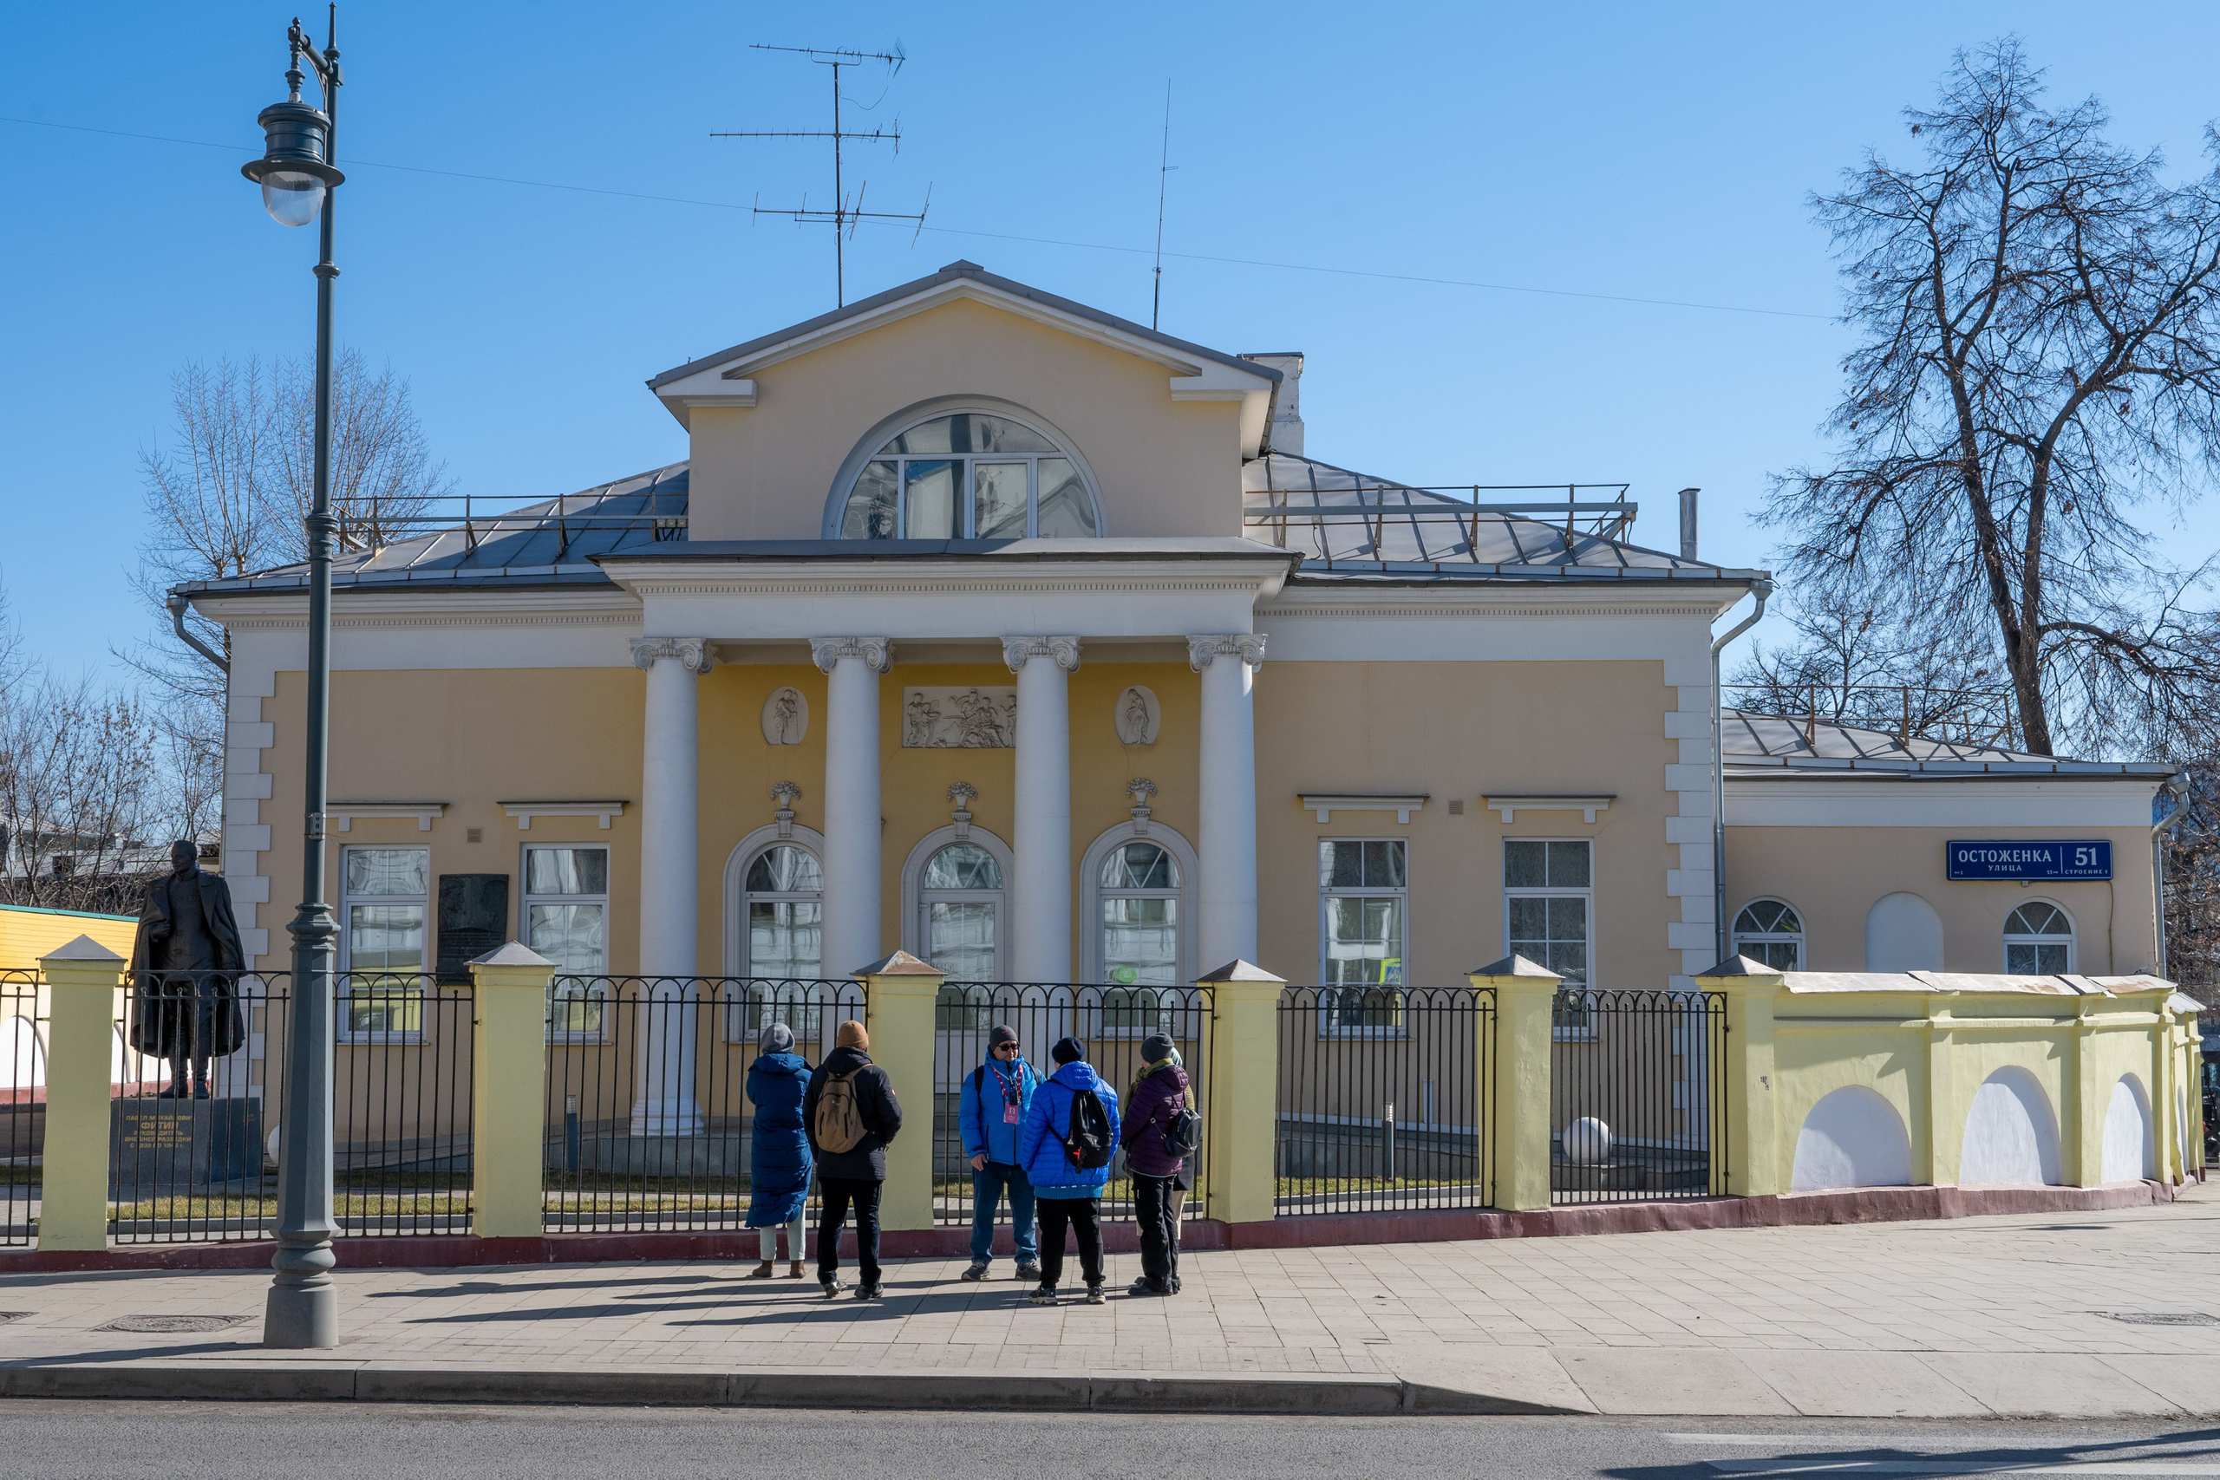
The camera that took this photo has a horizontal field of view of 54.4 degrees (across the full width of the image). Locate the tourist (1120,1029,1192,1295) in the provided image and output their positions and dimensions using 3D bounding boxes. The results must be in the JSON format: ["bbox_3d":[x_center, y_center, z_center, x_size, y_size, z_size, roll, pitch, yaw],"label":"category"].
[{"bbox_3d":[0.309,2.745,14.000,0.340,1.688,0.500,-2,-5,25],"label":"tourist"}]

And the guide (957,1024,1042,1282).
[{"bbox_3d":[-0.733,2.784,14.600,0.600,1.730,0.420,2,-5,-21],"label":"guide"}]

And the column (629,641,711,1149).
[{"bbox_3d":[-4.586,1.513,22.554,0.860,5.223,0.840,0,-5,2],"label":"column"}]

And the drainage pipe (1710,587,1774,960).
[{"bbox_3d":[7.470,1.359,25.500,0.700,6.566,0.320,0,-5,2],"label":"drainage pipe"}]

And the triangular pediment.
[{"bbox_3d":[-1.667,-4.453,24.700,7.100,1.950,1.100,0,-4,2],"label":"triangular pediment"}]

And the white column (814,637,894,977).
[{"bbox_3d":[-2.938,1.665,24.700,0.860,5.630,0.860,0,-5,2],"label":"white column"}]

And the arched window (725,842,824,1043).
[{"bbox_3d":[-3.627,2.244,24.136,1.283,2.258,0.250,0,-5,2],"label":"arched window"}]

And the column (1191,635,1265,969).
[{"bbox_3d":[1.354,1.639,24.600,0.850,5.608,0.850,0,-5,2],"label":"column"}]

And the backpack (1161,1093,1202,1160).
[{"bbox_3d":[0.452,2.503,13.900,0.170,0.403,0.270,-2,-5,25],"label":"backpack"}]

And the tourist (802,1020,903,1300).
[{"bbox_3d":[-1.661,2.692,13.918,0.580,1.749,0.480,-2,-5,24],"label":"tourist"}]

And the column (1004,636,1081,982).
[{"bbox_3d":[-0.721,1.545,22.900,0.820,5.300,0.820,0,-4,2],"label":"column"}]

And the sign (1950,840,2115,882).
[{"bbox_3d":[10.744,1.410,25.200,1.920,0.460,0.120,0,-4,-2],"label":"sign"}]

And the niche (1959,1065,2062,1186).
[{"bbox_3d":[8.538,3.653,20.450,1.270,1.137,0.140,2,-5,-25],"label":"niche"}]

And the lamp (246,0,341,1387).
[{"bbox_3d":[-4.414,-0.467,11.654,0.540,7.402,0.900,0,-5,6],"label":"lamp"}]

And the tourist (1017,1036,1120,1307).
[{"bbox_3d":[-0.255,2.689,13.500,0.620,1.670,0.480,2,-5,-26],"label":"tourist"}]

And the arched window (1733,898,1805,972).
[{"bbox_3d":[8.704,3.030,28.500,0.970,1.867,0.200,0,-5,1],"label":"arched window"}]

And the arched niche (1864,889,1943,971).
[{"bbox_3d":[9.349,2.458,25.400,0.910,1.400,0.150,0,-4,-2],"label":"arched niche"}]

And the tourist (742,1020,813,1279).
[{"bbox_3d":[-2.247,2.773,14.600,0.500,1.730,0.420,1,-4,-12],"label":"tourist"}]

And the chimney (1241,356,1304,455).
[{"bbox_3d":[2.251,-4.511,29.800,0.860,1.600,0.850,0,-4,2],"label":"chimney"}]

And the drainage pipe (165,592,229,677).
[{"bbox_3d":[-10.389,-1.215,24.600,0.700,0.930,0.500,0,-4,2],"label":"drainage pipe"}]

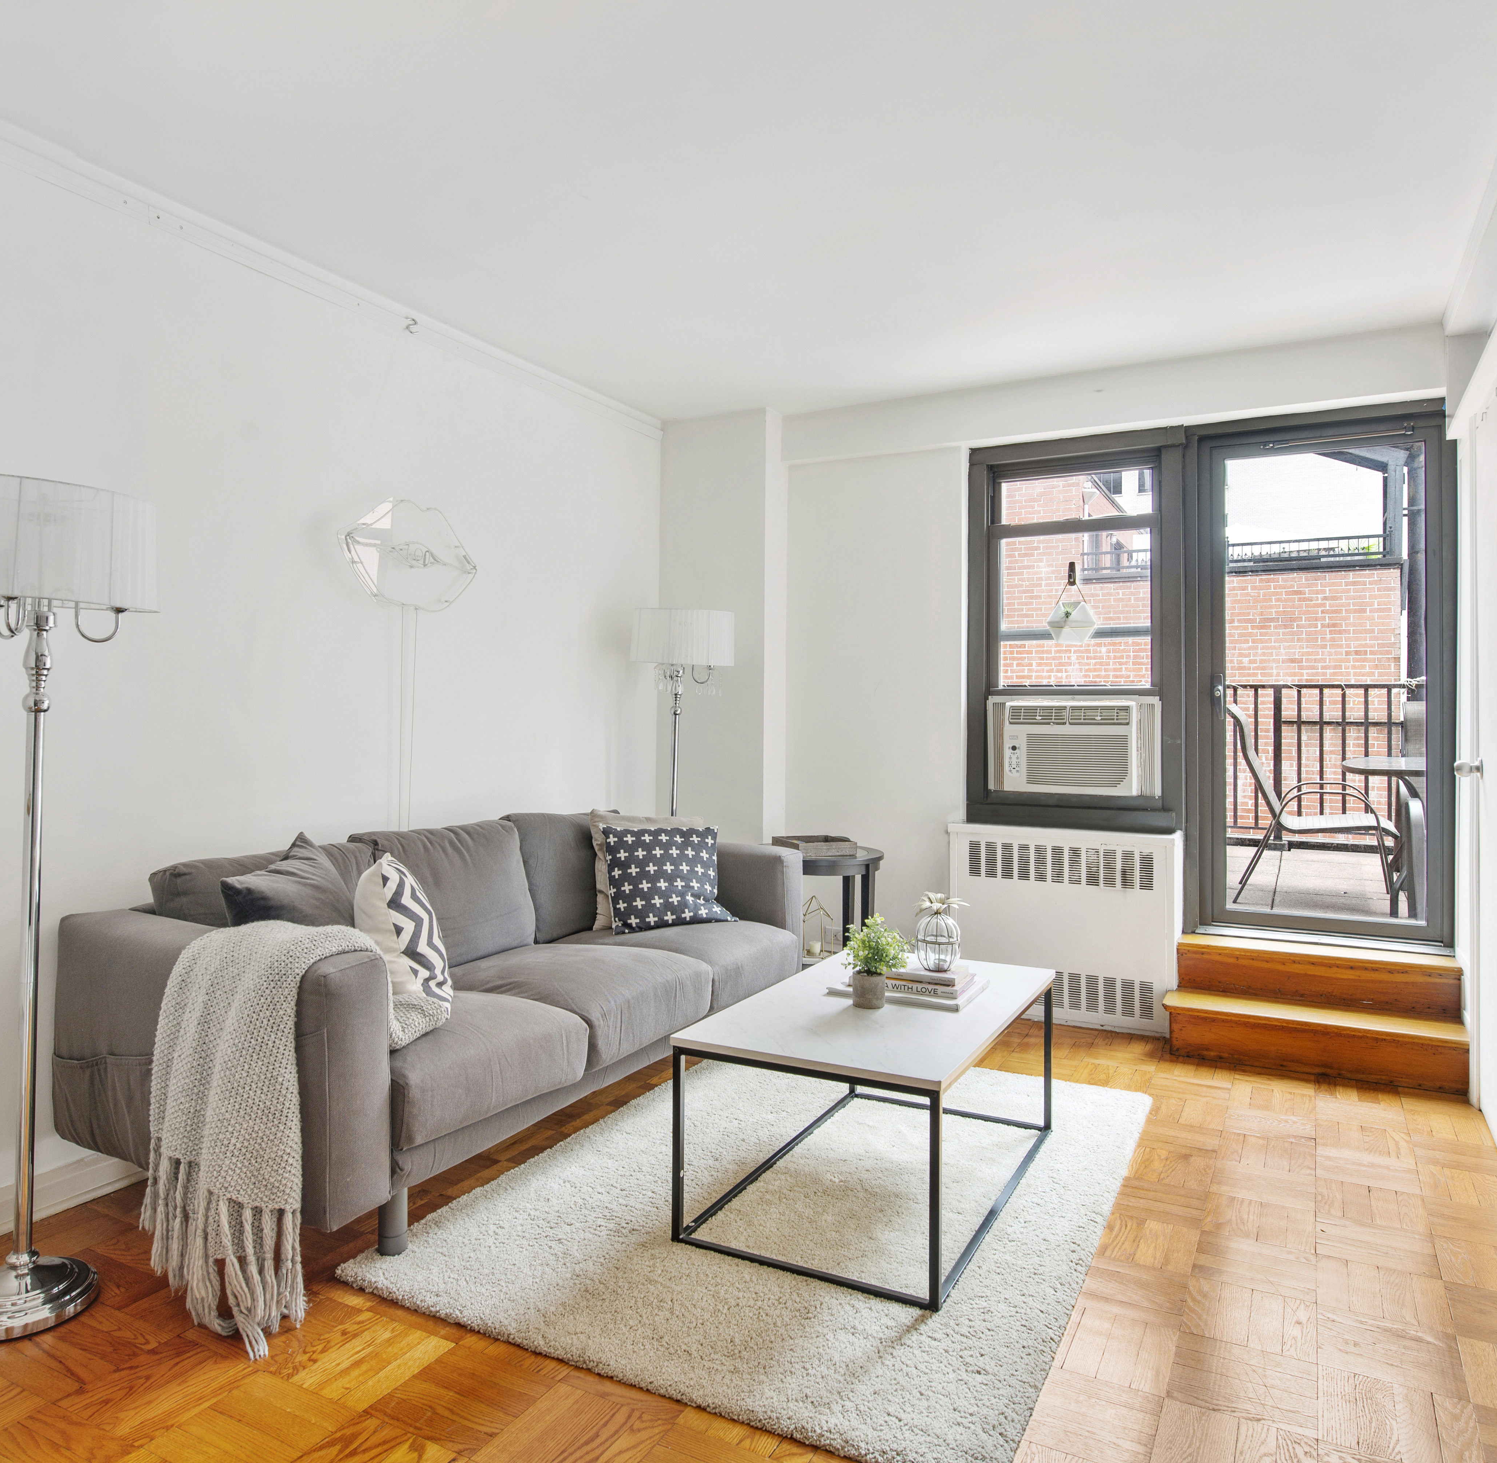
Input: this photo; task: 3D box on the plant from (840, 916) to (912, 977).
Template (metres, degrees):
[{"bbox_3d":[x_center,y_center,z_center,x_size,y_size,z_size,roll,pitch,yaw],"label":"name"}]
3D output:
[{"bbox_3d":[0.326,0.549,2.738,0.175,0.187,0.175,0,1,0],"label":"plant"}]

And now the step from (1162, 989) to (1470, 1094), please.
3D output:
[{"bbox_3d":[1.834,1.013,3.592,0.871,0.178,0.208,0,1,27],"label":"step"}]

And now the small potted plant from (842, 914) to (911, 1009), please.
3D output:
[{"bbox_3d":[0.307,0.552,2.635,0.165,0.214,0.160,0,1,0],"label":"small potted plant"}]

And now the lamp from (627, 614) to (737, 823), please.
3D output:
[{"bbox_3d":[-0.279,0.294,4.609,0.405,1.585,0.405,0,1,0],"label":"lamp"}]

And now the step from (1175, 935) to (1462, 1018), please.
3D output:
[{"bbox_3d":[2.007,0.870,3.899,0.889,0.190,0.199,1,1,27],"label":"step"}]

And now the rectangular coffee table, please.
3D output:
[{"bbox_3d":[0.330,0.879,2.678,0.606,0.442,0.999,0,1,27],"label":"rectangular coffee table"}]

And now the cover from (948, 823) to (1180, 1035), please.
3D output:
[{"bbox_3d":[1.240,0.753,4.318,0.856,0.747,0.223,1,1,27],"label":"cover"}]

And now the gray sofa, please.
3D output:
[{"bbox_3d":[-0.713,0.718,3.370,0.874,0.846,2.265,1,1,27],"label":"gray sofa"}]

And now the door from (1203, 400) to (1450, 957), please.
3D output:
[{"bbox_3d":[1.986,-0.170,3.808,0.789,1.781,0.080,0,1,27],"label":"door"}]

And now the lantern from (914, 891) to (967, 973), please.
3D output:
[{"bbox_3d":[0.471,0.492,2.701,0.122,0.192,0.122,0,1,27],"label":"lantern"}]

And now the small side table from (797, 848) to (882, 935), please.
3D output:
[{"bbox_3d":[0.323,0.809,4.482,0.482,0.627,0.482,1,1,27],"label":"small side table"}]

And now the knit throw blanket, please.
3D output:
[{"bbox_3d":[-1.007,0.799,2.315,0.446,0.723,0.392,1,1,27],"label":"knit throw blanket"}]

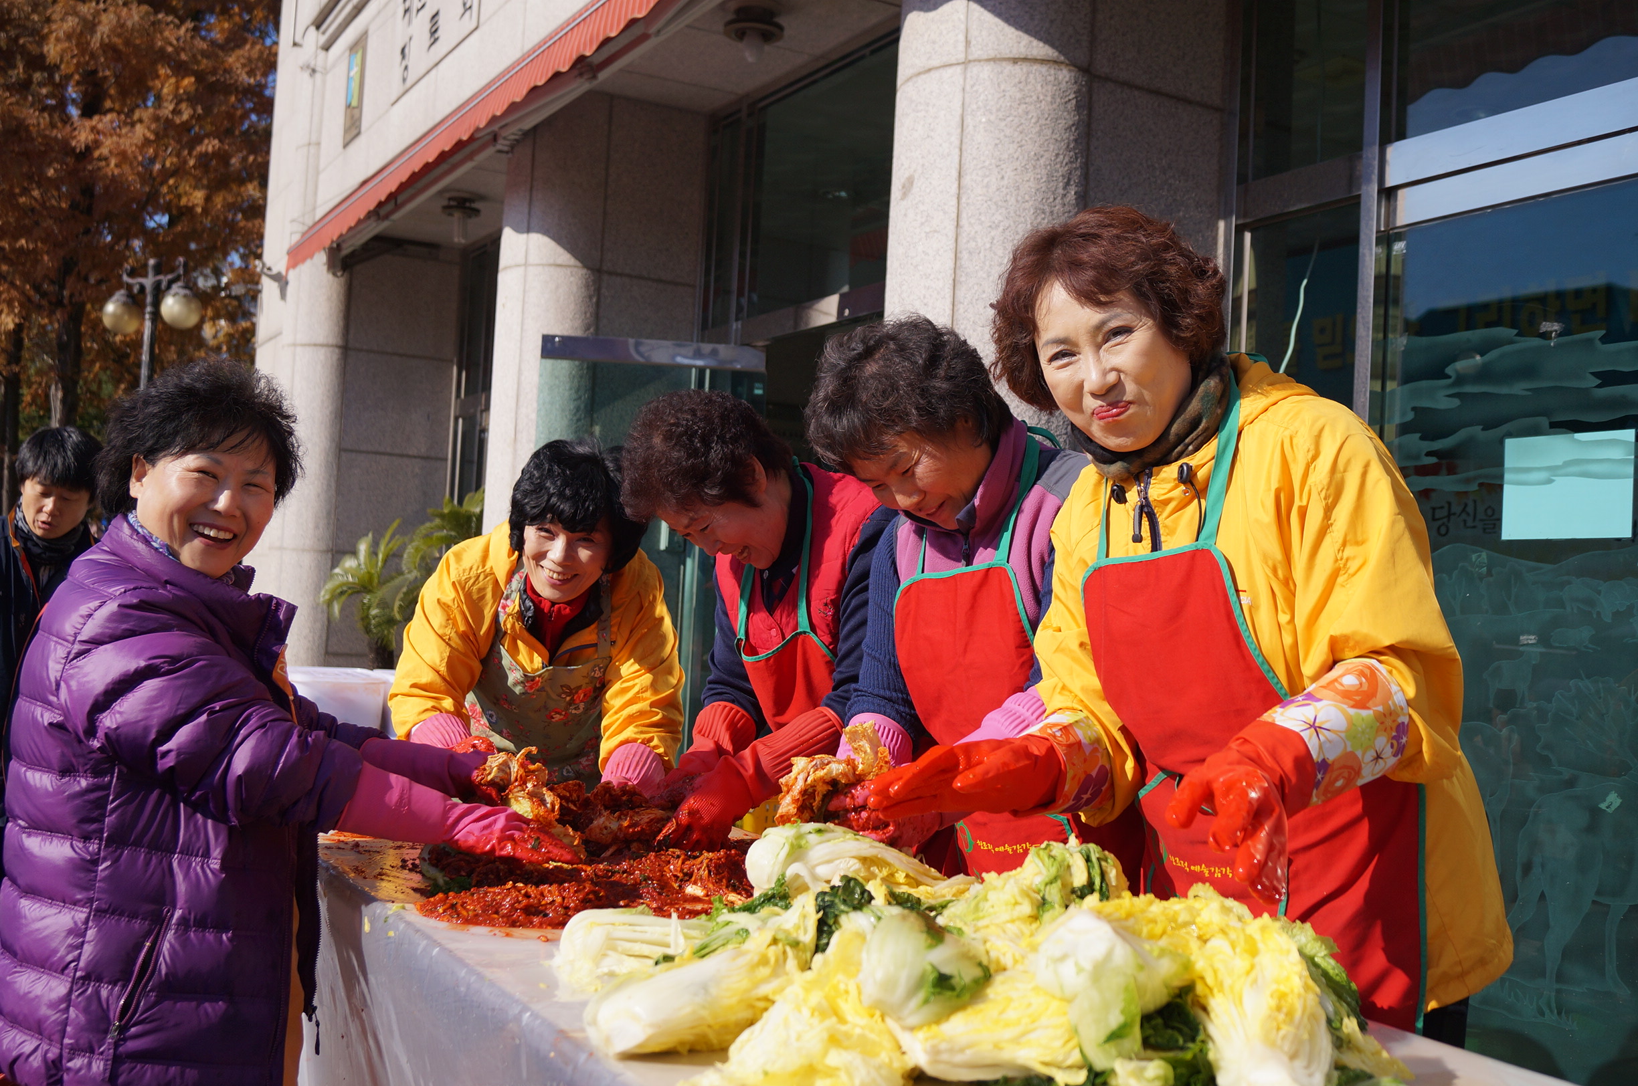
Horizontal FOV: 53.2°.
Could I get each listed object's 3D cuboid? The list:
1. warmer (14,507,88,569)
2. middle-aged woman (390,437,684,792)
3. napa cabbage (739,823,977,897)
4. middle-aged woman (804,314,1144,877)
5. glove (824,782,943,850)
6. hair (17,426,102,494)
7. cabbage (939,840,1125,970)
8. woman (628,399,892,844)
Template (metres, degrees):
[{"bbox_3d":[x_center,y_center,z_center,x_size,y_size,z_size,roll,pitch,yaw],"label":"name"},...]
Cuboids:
[{"bbox_3d":[-1.633,-0.010,3.500,0.165,0.140,0.165,3,-2,-12],"label":"warmer"},{"bbox_3d":[-0.460,0.585,2.547,0.480,1.420,0.600,3,-2,-13],"label":"middle-aged woman"},{"bbox_3d":[0.045,0.350,1.780,0.260,0.110,0.140,3,-2,-12],"label":"napa cabbage"},{"bbox_3d":[0.173,0.548,1.979,0.560,1.510,0.500,5,-3,-40],"label":"middle-aged woman"},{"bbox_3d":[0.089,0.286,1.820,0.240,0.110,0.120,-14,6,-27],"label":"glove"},{"bbox_3d":[-1.625,-0.172,3.520,0.175,0.160,0.195,3,-2,-9],"label":"hair"},{"bbox_3d":[0.208,0.361,1.600,0.170,0.130,0.210,4,-3,-30],"label":"cabbage"},{"bbox_3d":[-0.049,0.570,2.298,0.560,1.470,0.500,5,-3,-38],"label":"woman"}]

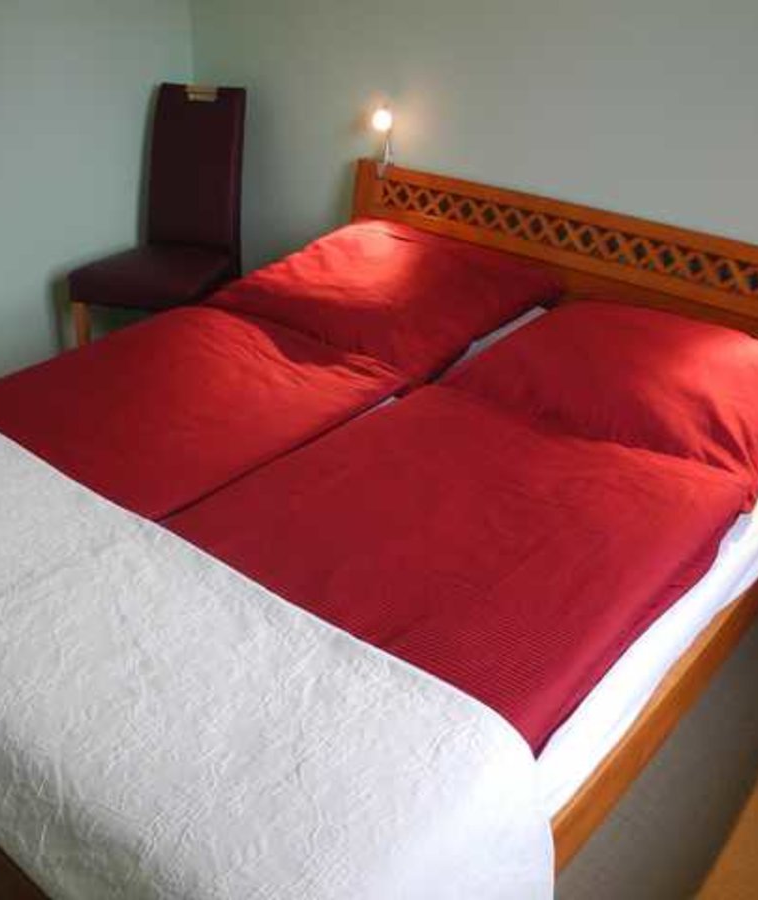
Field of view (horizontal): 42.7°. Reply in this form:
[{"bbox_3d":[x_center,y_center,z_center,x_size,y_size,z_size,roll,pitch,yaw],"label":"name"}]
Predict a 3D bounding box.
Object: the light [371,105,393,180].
[{"bbox_3d":[0.004,-0.958,3.061,0.060,0.220,0.090,24,38,34],"label":"light"}]

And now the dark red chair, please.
[{"bbox_3d":[-0.749,-0.723,3.456,0.450,1.010,0.560,10,32,16],"label":"dark red chair"}]

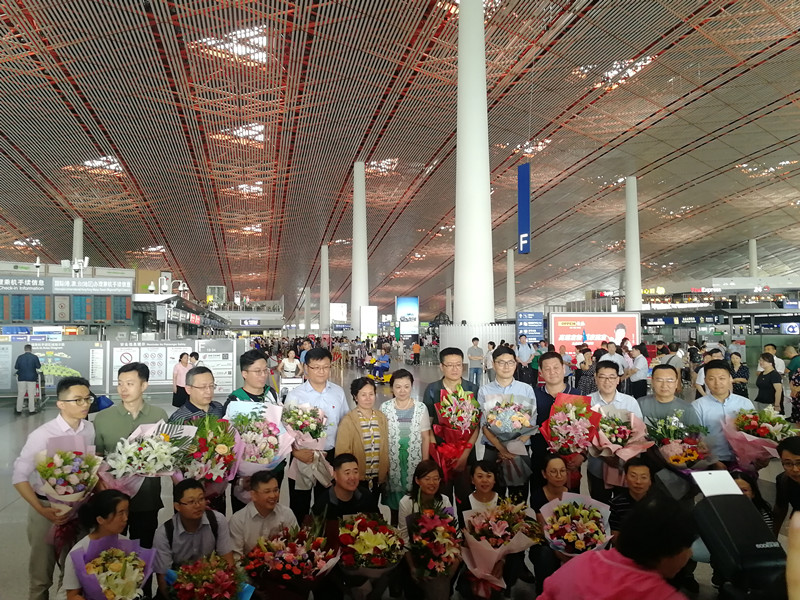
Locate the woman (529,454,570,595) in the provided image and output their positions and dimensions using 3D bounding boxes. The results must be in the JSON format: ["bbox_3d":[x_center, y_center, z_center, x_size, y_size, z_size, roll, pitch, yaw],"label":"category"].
[{"bbox_3d":[1.051,1.635,4.300,0.460,1.080,0.600,0,-3,-3],"label":"woman"}]

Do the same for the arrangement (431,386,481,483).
[{"bbox_3d":[0.395,0.948,4.400,0.330,0.670,0.260,7,1,3],"label":"arrangement"}]

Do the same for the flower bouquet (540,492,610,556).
[{"bbox_3d":[1.027,1.319,3.650,0.380,0.300,0.280,-1,-3,9],"label":"flower bouquet"}]

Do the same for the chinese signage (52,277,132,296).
[{"bbox_3d":[-11.081,-0.487,22.500,2.650,0.580,0.150,0,-3,-14],"label":"chinese signage"}]

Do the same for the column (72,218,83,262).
[{"bbox_3d":[-48.612,-2.787,94.000,1.750,19.800,1.750,1,-3,-13],"label":"column"}]

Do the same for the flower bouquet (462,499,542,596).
[{"bbox_3d":[0.591,1.428,3.600,0.420,0.500,0.330,7,8,6],"label":"flower bouquet"}]

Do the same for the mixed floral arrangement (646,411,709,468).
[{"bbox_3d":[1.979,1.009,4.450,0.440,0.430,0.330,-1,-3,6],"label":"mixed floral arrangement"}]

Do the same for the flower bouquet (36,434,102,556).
[{"bbox_3d":[-1.636,0.960,3.080,0.310,0.530,0.270,1,6,-16],"label":"flower bouquet"}]

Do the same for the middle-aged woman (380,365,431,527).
[{"bbox_3d":[0.040,1.338,4.657,0.410,1.640,0.280,0,-3,0],"label":"middle-aged woman"}]

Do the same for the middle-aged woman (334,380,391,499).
[{"bbox_3d":[-0.271,1.361,4.558,0.430,1.589,0.280,1,-3,-18],"label":"middle-aged woman"}]

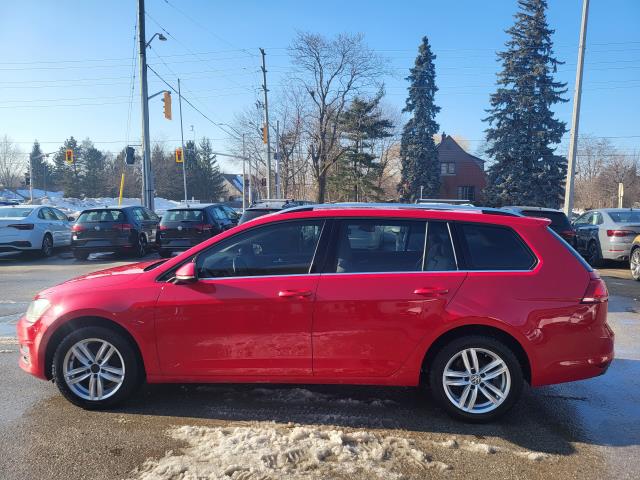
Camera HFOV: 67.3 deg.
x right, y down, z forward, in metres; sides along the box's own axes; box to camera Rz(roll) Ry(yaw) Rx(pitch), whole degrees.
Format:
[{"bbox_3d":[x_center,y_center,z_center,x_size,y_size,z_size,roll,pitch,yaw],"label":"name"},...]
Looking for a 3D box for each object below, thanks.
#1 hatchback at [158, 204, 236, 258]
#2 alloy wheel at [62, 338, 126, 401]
[{"bbox_3d":[-3.521,-0.313,15.156,1.820,1.460,4.270,0,4,6],"label":"hatchback"},{"bbox_3d":[-1.605,0.924,3.512,0.455,0.455,0.190,0,4,5],"label":"alloy wheel"}]

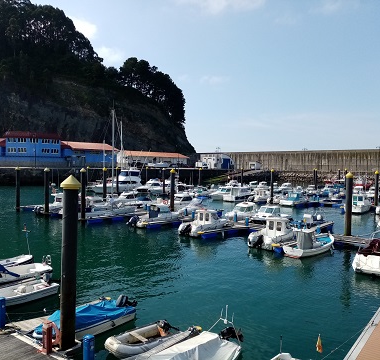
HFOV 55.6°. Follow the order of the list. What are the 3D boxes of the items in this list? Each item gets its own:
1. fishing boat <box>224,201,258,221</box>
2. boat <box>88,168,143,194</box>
[{"bbox_3d":[5.701,3.638,40.621,2.250,2.250,5.900,3,3,40],"label":"fishing boat"},{"bbox_3d":[-17.258,0.542,84.077,12.800,5.400,4.100,0,3,-41],"label":"boat"}]

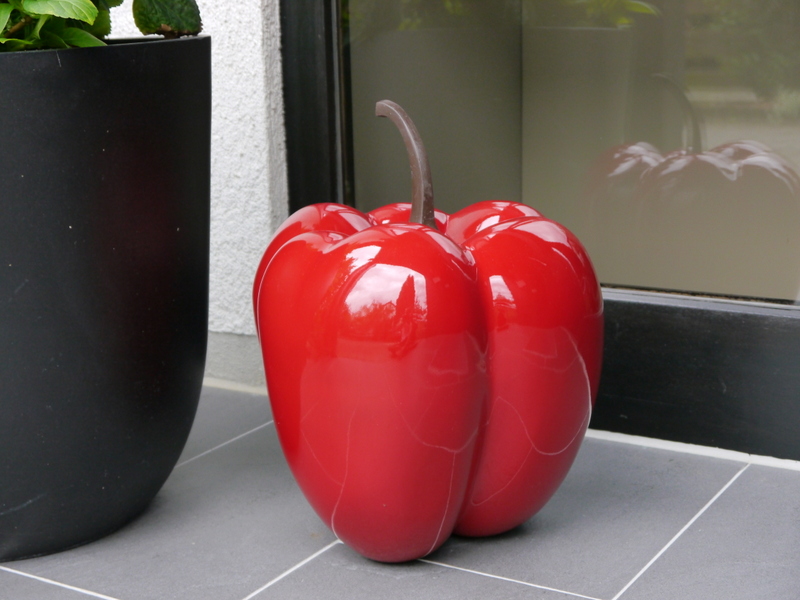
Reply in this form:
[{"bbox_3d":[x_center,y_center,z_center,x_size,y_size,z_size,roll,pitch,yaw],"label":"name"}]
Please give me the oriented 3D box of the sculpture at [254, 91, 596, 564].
[{"bbox_3d":[0.030,0.020,1.386,0.360,0.446,0.360,-2,13,0],"label":"sculpture"}]

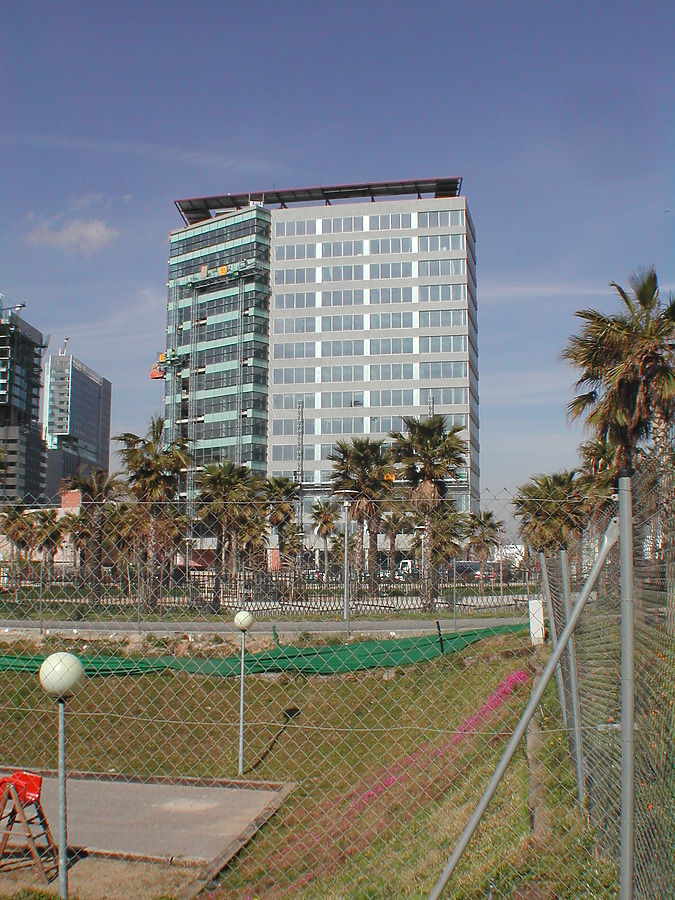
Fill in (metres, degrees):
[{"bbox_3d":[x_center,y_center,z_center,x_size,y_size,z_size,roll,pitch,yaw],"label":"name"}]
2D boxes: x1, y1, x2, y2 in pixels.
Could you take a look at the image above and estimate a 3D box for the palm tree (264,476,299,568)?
[{"bbox_3d":[-4.439,6.541,96.856,2.850,8.900,2.850,0,-5,0],"label":"palm tree"}]

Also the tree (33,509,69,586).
[{"bbox_3d":[-25.336,8.510,107.877,3.180,6.690,3.180,0,-5,0],"label":"tree"}]

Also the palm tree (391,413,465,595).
[{"bbox_3d":[4.598,3.061,61.738,3.840,9.770,3.840,0,-5,0],"label":"palm tree"}]

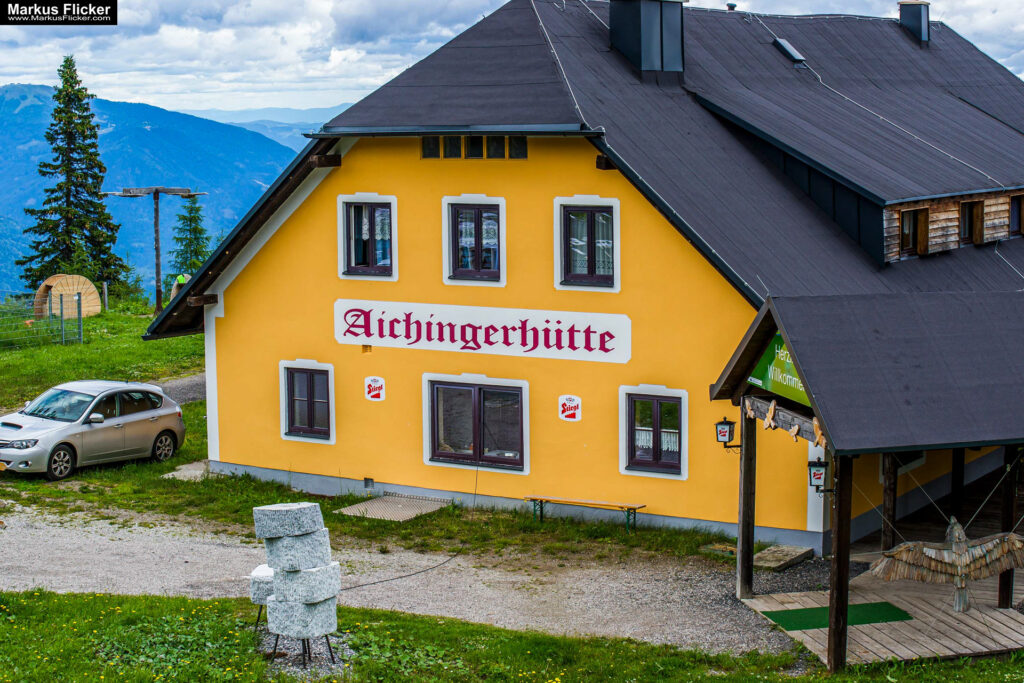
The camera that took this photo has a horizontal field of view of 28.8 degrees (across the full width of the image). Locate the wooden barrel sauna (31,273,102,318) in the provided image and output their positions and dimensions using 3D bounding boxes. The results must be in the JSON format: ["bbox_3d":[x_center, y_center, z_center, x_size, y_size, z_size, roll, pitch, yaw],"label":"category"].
[{"bbox_3d":[-15.200,-1.477,68.400,1.950,1.650,1.200,-7,9,-39],"label":"wooden barrel sauna"}]

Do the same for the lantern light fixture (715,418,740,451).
[{"bbox_3d":[3.111,1.328,28.749,0.310,0.500,0.290,3,8,27],"label":"lantern light fixture"}]

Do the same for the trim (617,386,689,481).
[{"bbox_3d":[2.357,1.476,32.947,1.289,1.563,0.120,4,8,32],"label":"trim"}]

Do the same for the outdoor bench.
[{"bbox_3d":[1.230,2.925,33.372,2.200,0.470,0.260,4,8,32],"label":"outdoor bench"}]

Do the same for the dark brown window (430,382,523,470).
[{"bbox_3d":[-0.636,1.469,34.925,1.959,1.453,0.140,4,8,32],"label":"dark brown window"}]

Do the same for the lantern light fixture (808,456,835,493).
[{"bbox_3d":[3.908,1.692,25.143,0.330,0.490,0.270,0,7,10],"label":"lantern light fixture"}]

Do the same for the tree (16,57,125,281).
[{"bbox_3d":[-17.737,-6.307,80.000,4.339,10.526,4.259,-1,7,0],"label":"tree"}]

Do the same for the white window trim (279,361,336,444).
[{"bbox_3d":[-3.763,1.100,36.845,1.271,1.545,0.120,4,8,32],"label":"white window trim"}]

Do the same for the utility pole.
[{"bbox_3d":[-12.174,-3.090,68.000,3.551,4.371,0.900,-2,7,-8],"label":"utility pole"}]

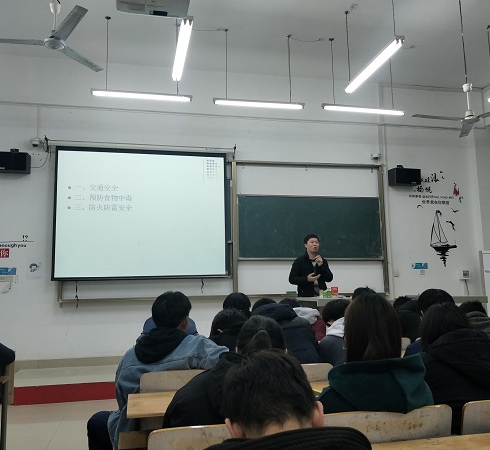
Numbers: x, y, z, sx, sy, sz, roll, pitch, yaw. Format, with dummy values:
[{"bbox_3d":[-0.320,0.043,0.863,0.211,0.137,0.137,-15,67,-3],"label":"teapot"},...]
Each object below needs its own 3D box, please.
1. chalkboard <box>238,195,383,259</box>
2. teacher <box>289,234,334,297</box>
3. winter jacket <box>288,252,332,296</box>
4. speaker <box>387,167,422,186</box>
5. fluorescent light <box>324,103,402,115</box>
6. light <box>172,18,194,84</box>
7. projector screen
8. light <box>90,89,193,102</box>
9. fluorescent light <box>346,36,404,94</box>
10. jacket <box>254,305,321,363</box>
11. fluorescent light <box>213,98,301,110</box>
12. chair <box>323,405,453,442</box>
[{"bbox_3d":[1.129,0.040,7.170,2.545,1.049,0.060,1,-8,-13],"label":"chalkboard"},{"bbox_3d":[0.920,0.983,5.898,0.590,1.719,0.380,1,-8,-16],"label":"teacher"},{"bbox_3d":[0.908,0.688,5.938,0.580,0.680,0.350,1,-8,-16],"label":"winter jacket"},{"bbox_3d":[2.758,-0.811,7.476,0.450,0.270,0.250,0,-2,-10],"label":"speaker"},{"bbox_3d":[1.650,-1.579,5.982,1.254,0.070,0.090,1,-8,-13],"label":"fluorescent light"},{"bbox_3d":[-0.654,-1.782,4.497,0.105,0.075,1.230,1,-8,-12],"label":"light"},{"bbox_3d":[-1.448,-0.162,6.217,2.410,1.881,0.050,1,-8,-12],"label":"projector screen"},{"bbox_3d":[-1.278,-1.603,5.416,1.228,0.070,0.090,1,-8,-13],"label":"light"},{"bbox_3d":[1.437,-1.765,4.899,0.100,0.075,1.230,1,-8,-12],"label":"fluorescent light"},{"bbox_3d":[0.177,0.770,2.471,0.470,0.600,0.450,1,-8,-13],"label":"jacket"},{"bbox_3d":[0.201,-1.616,5.790,1.230,0.070,0.095,1,-8,-12],"label":"fluorescent light"},{"bbox_3d":[0.383,0.988,1.494,0.460,0.800,0.470,1,-8,-13],"label":"chair"}]

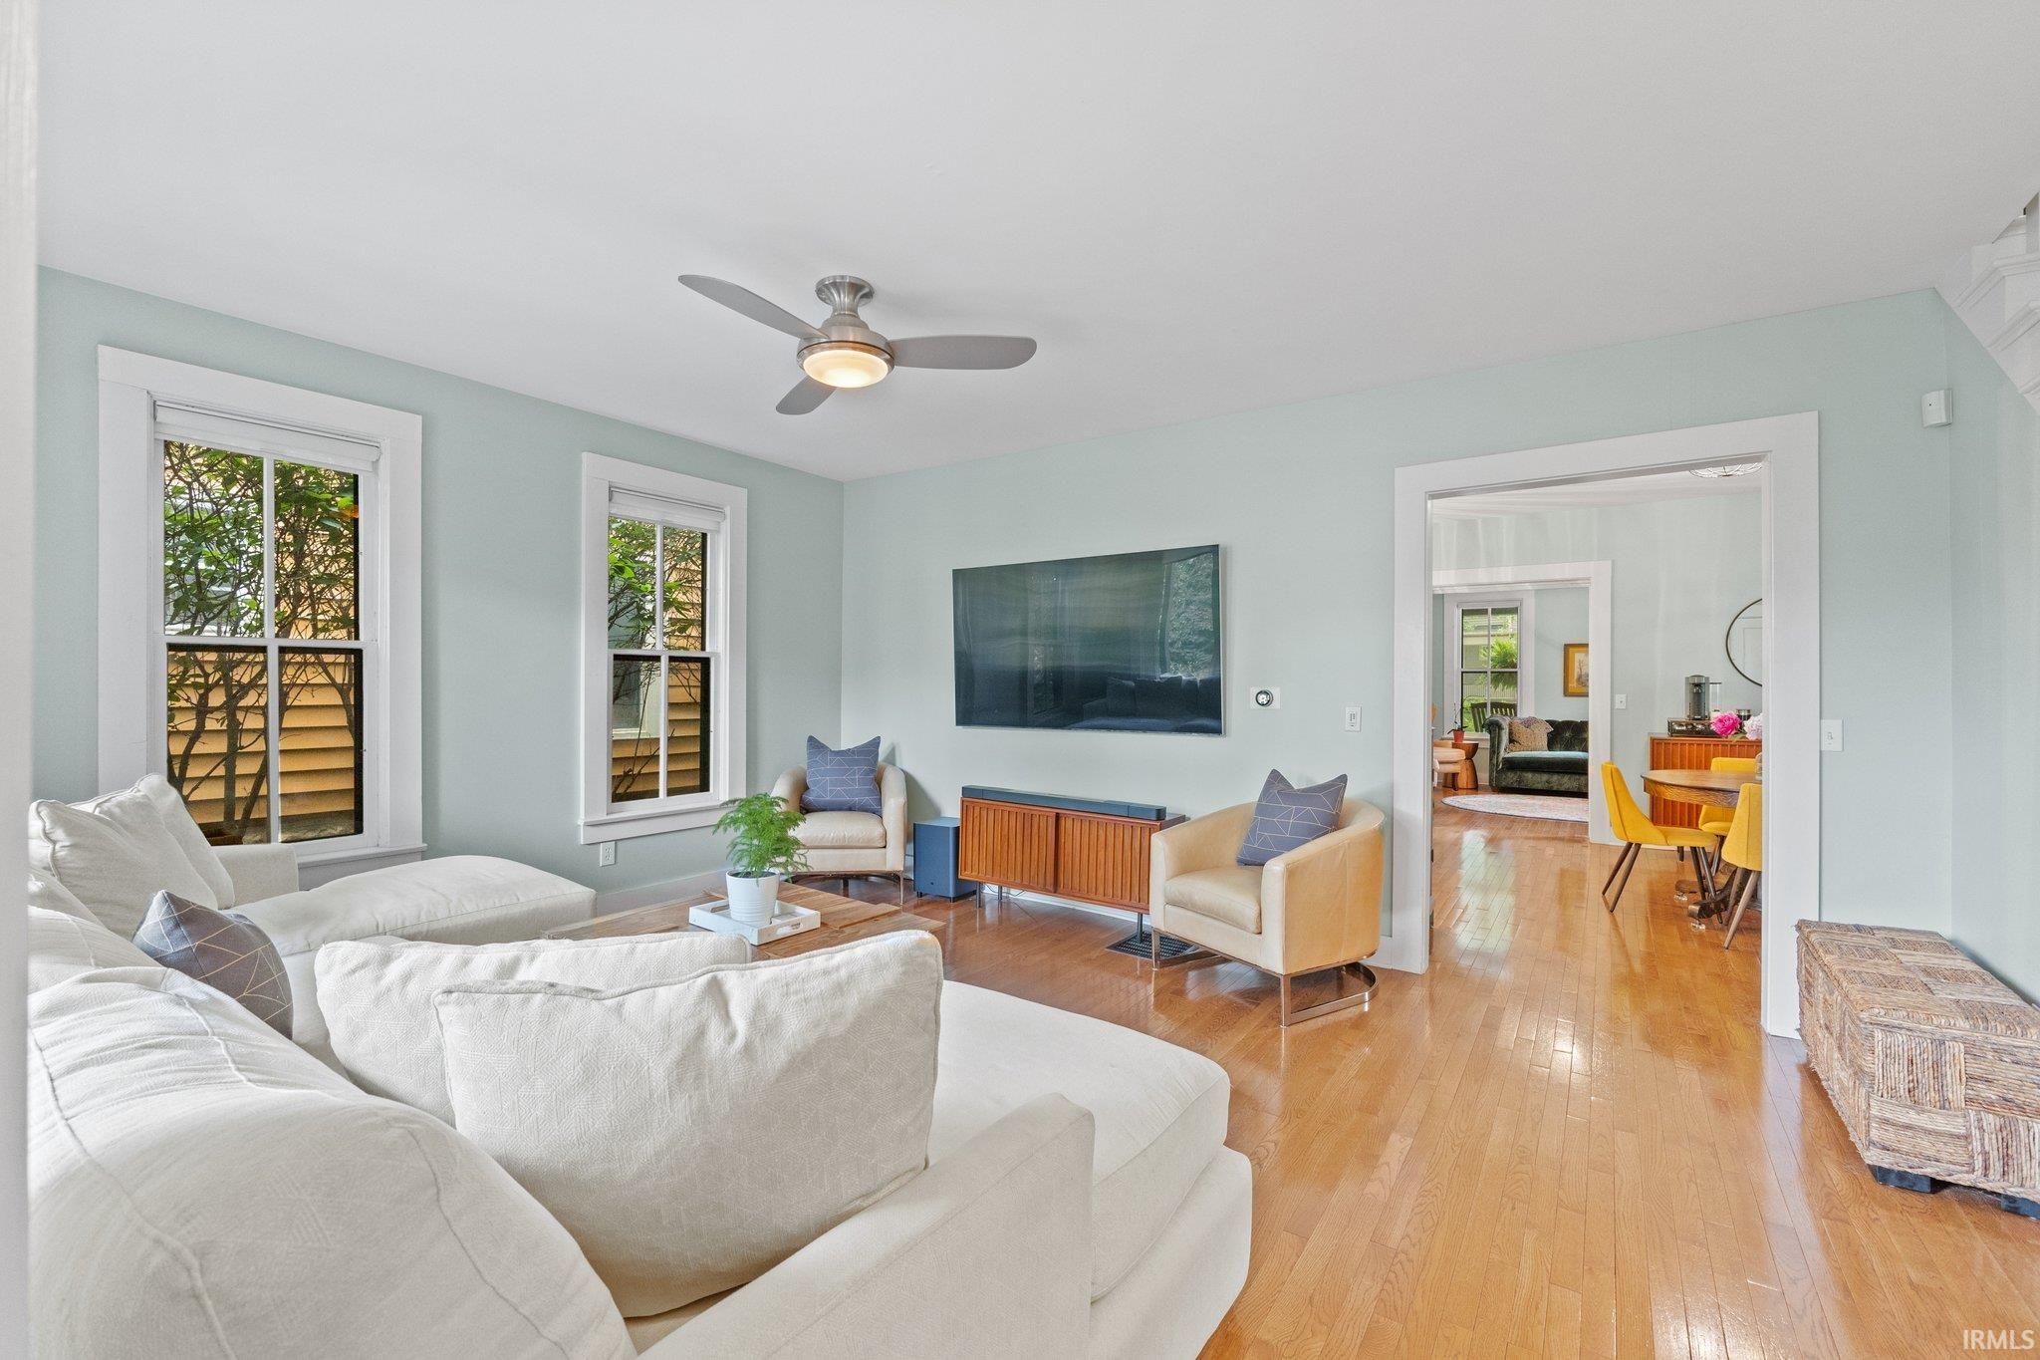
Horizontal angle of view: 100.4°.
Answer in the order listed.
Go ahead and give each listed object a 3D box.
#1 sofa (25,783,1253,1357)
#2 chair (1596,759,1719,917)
[{"bbox_3d":[-1.427,0.825,2.104,3.500,0.920,1.680,0,0,33],"label":"sofa"},{"bbox_3d":[3.763,0.906,5.000,0.560,0.850,0.500,0,0,32],"label":"chair"}]

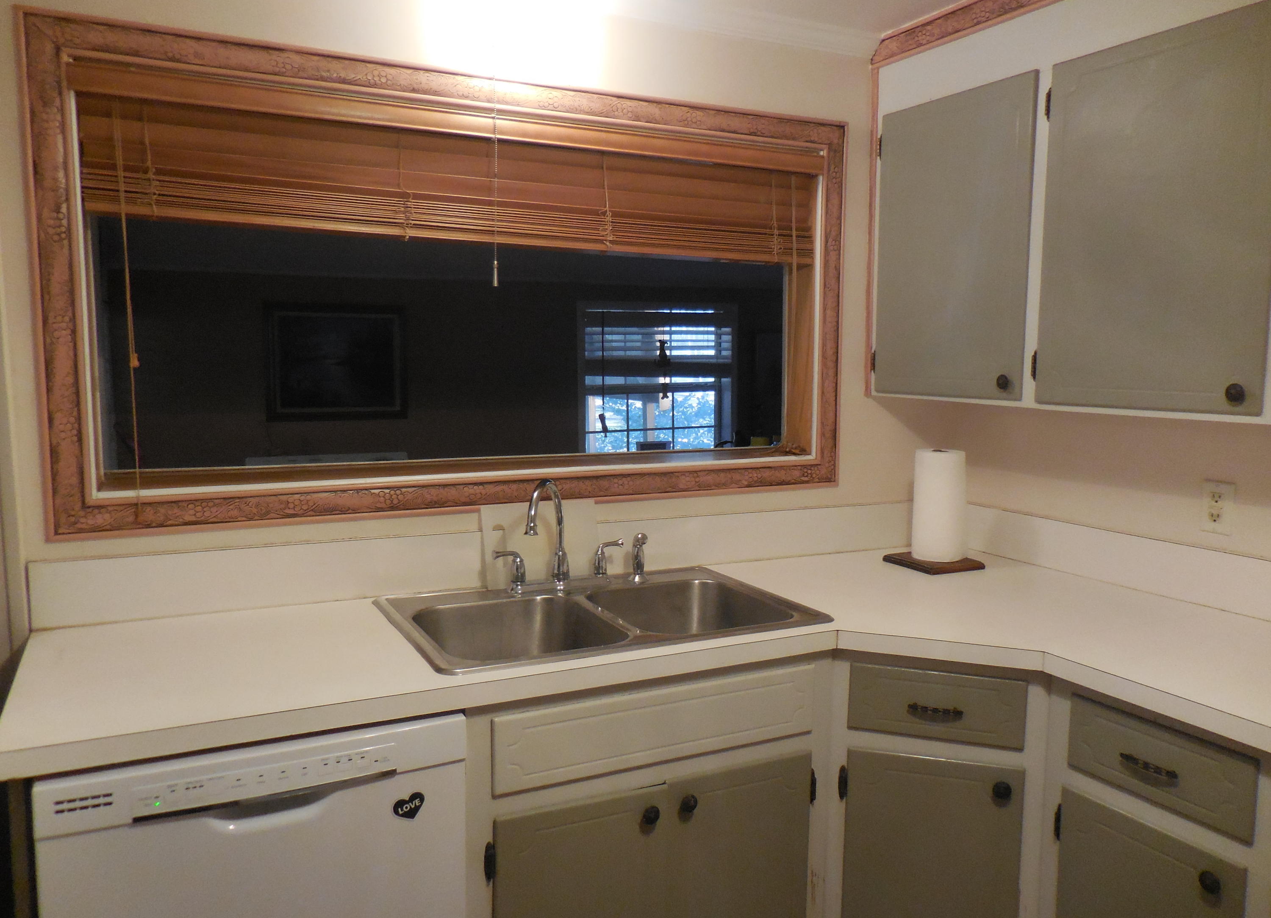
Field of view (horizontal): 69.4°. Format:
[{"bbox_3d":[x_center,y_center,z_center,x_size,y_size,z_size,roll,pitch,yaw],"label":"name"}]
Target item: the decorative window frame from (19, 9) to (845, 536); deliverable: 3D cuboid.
[{"bbox_3d":[-0.281,-0.372,2.124,1.891,0.992,0.030,-3,7,-25],"label":"decorative window frame"}]

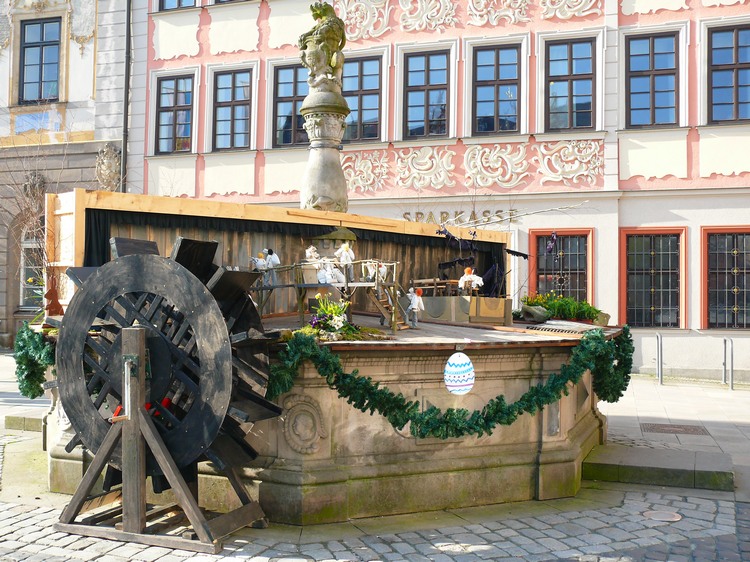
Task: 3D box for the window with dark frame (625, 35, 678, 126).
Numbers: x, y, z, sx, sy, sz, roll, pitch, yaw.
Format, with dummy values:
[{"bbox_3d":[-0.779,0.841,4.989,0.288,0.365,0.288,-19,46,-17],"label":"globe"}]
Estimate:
[{"bbox_3d":[5.727,-4.114,16.981,1.042,1.946,0.150,0,-2,19],"label":"window with dark frame"}]

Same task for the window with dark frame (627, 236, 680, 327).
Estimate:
[{"bbox_3d":[5.685,0.004,16.804,1.034,1.902,0.150,0,-2,19],"label":"window with dark frame"}]

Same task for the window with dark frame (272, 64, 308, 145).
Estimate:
[{"bbox_3d":[-1.897,-4.129,19.461,1.041,1.946,0.150,0,-2,19],"label":"window with dark frame"}]

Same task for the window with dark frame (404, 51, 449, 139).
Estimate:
[{"bbox_3d":[1.171,-4.126,18.390,1.054,1.946,0.150,0,-2,19],"label":"window with dark frame"}]

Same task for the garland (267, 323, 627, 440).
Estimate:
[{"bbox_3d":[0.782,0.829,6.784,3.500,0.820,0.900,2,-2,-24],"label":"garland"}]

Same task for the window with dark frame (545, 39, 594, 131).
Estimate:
[{"bbox_3d":[3.951,-3.951,16.609,1.002,1.858,0.140,0,-2,19],"label":"window with dark frame"}]

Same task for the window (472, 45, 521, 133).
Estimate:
[{"bbox_3d":[2.538,-3.952,17.091,1.002,1.858,0.140,0,-2,19],"label":"window"}]

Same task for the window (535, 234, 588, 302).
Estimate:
[{"bbox_3d":[3.760,0.001,16.512,0.982,1.811,0.140,0,-2,19],"label":"window"}]

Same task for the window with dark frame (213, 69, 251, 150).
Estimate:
[{"bbox_3d":[-3.439,-4.130,20.000,1.018,1.946,0.150,0,-2,19],"label":"window with dark frame"}]

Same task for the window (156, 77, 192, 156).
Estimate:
[{"bbox_3d":[-4.741,-3.957,19.569,1.002,1.858,0.140,0,-2,19],"label":"window"}]

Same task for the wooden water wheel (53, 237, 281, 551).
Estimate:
[{"bbox_3d":[-1.518,0.701,5.732,1.740,2.020,0.730,0,-2,23],"label":"wooden water wheel"}]

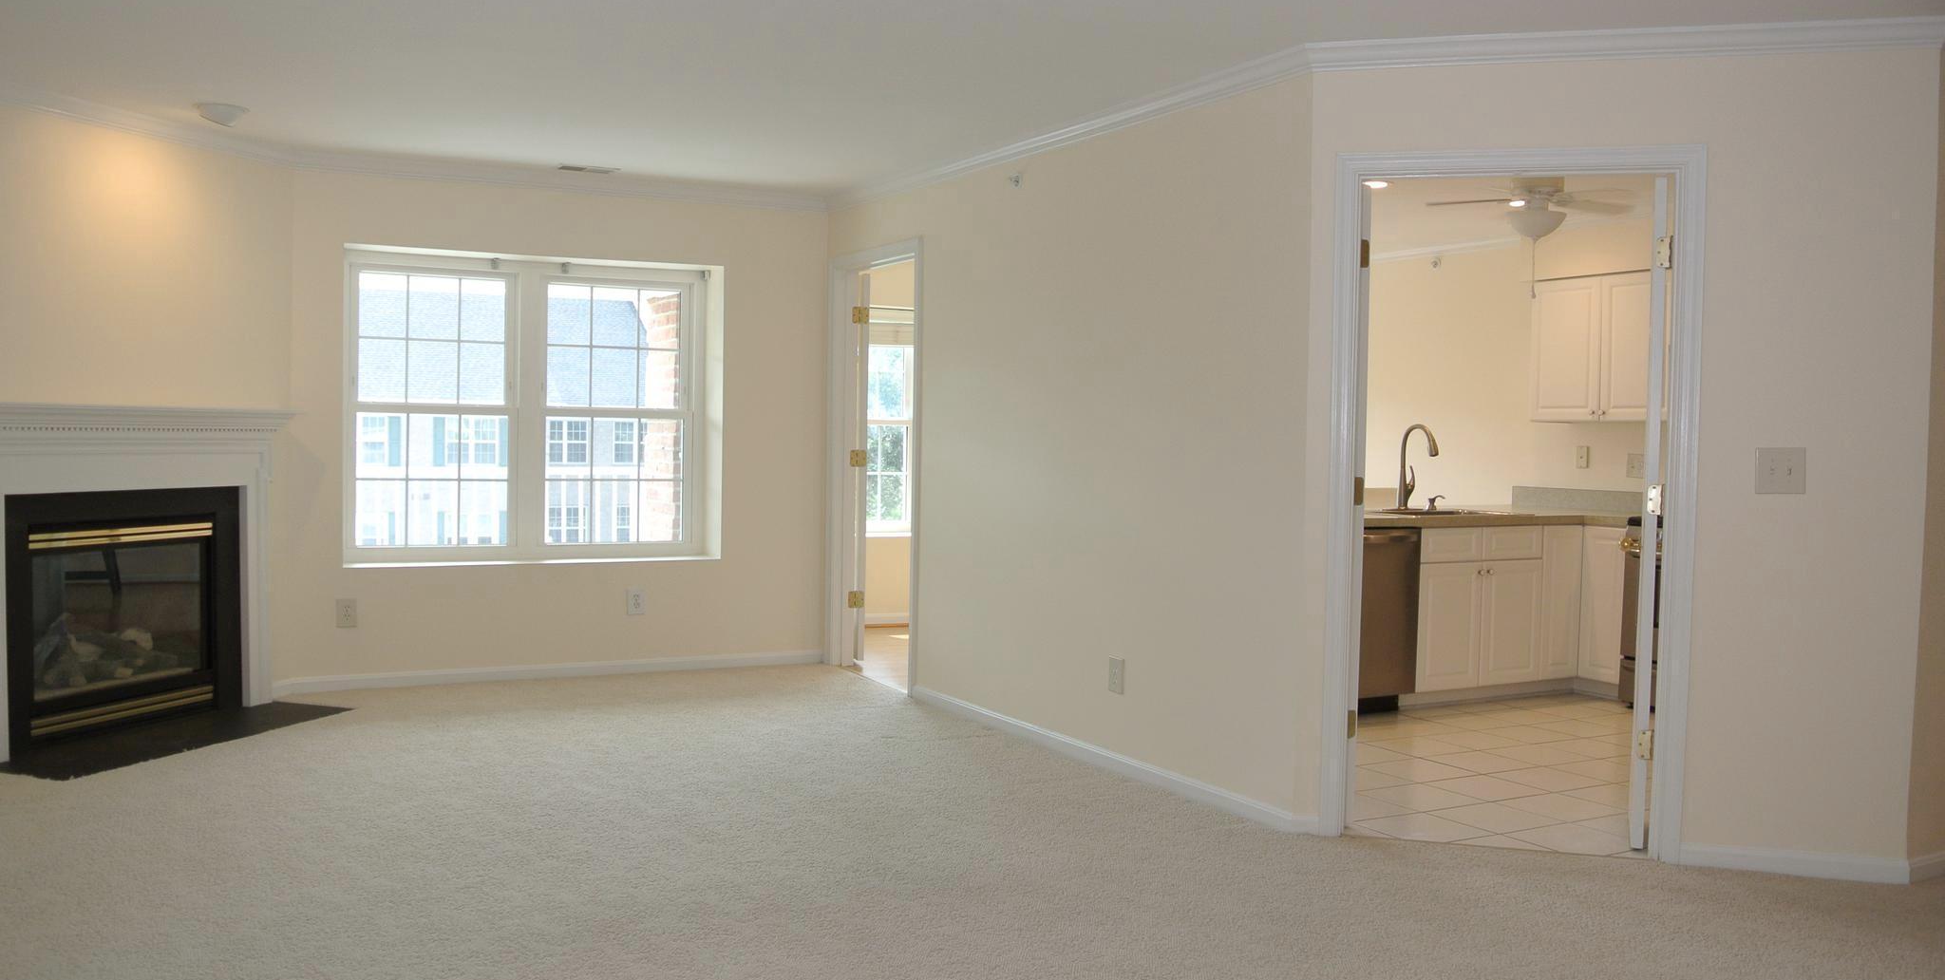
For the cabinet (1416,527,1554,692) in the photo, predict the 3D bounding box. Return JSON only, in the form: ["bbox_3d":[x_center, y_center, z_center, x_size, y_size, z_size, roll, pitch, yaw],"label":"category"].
[{"bbox_3d":[2.284,0.550,7.183,0.880,0.800,0.610,0,3,-30],"label":"cabinet"}]

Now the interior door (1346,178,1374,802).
[{"bbox_3d":[1.277,0.043,4.893,0.035,2.020,0.450,1,2,11],"label":"interior door"}]

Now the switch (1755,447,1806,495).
[{"bbox_3d":[2.349,-0.053,4.239,0.132,0.132,0.014,2,2,14],"label":"switch"}]

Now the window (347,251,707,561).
[{"bbox_3d":[-2.180,-0.396,7.275,1.750,1.490,0.090,0,3,-25],"label":"window"}]

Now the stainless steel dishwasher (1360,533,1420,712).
[{"bbox_3d":[1.647,0.585,6.806,0.600,0.850,0.620,0,3,-30],"label":"stainless steel dishwasher"}]

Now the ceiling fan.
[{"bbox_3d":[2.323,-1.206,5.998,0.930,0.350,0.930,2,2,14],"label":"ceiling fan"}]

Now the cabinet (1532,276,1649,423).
[{"bbox_3d":[3.353,-0.731,7.607,0.320,0.765,0.827,0,3,-29],"label":"cabinet"}]

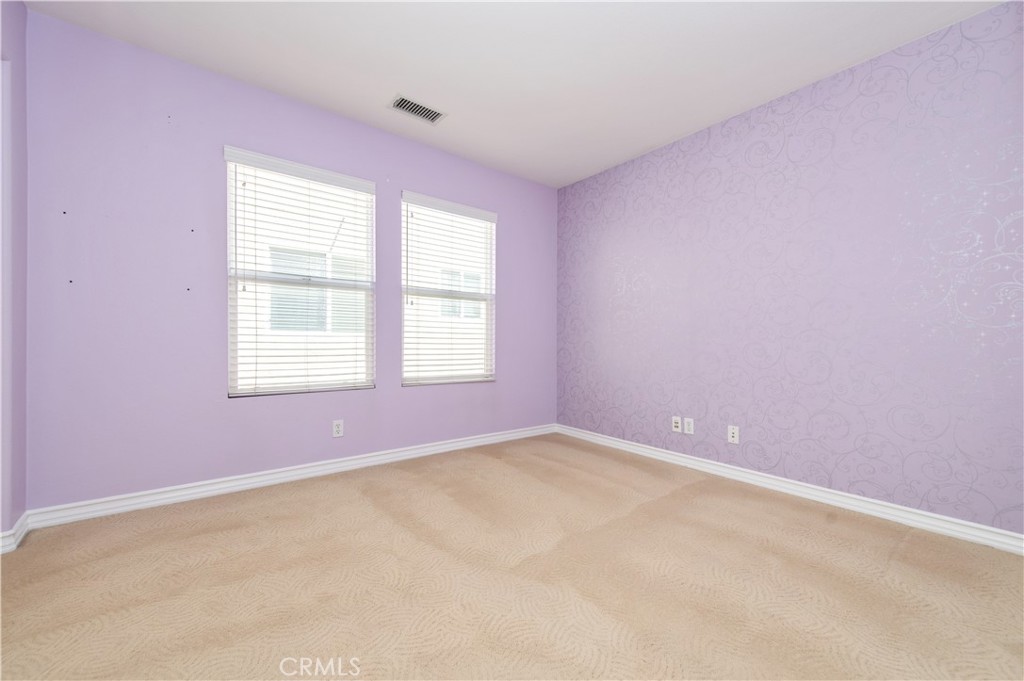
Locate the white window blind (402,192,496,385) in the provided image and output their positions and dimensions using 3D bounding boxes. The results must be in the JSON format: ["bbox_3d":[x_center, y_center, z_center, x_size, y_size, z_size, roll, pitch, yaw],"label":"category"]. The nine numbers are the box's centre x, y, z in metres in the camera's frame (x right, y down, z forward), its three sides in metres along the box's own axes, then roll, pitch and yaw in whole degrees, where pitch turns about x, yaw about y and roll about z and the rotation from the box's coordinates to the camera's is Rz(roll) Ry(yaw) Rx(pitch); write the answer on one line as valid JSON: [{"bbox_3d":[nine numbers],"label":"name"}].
[{"bbox_3d":[-0.486,-0.384,3.253,0.864,1.465,0.070,1,0,-38],"label":"white window blind"}]

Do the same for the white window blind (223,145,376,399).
[{"bbox_3d":[-1.333,-0.393,2.588,0.877,1.465,0.070,1,0,-38],"label":"white window blind"}]

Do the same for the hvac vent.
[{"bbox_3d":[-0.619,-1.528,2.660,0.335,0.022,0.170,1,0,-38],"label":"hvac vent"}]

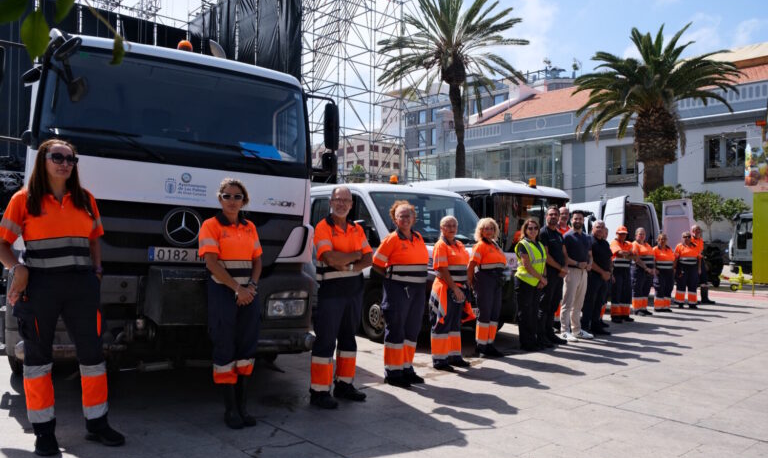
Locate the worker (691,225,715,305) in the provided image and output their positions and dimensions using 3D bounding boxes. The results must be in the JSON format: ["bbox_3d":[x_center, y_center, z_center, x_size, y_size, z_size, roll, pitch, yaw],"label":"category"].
[{"bbox_3d":[7.497,0.832,13.600,0.520,1.820,0.360,1,-1,-22],"label":"worker"}]

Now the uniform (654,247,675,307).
[{"bbox_3d":[5.968,1.046,12.300,0.480,1.370,0.310,1,-1,-8],"label":"uniform"}]

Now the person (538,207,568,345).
[{"bbox_3d":[2.265,0.606,7.720,0.520,1.820,0.340,1,-1,-32],"label":"person"}]

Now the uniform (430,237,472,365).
[{"bbox_3d":[0.703,0.755,6.000,0.480,1.340,0.360,1,-1,-35],"label":"uniform"}]

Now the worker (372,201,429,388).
[{"bbox_3d":[0.150,0.578,5.220,0.500,1.640,0.350,1,-1,-28],"label":"worker"}]

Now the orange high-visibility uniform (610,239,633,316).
[{"bbox_3d":[4.279,0.871,10.400,0.480,1.370,0.320,1,-1,-15],"label":"orange high-visibility uniform"}]

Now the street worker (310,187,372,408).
[{"bbox_3d":[-0.334,0.518,4.520,0.510,1.700,0.360,1,-1,-22],"label":"street worker"}]

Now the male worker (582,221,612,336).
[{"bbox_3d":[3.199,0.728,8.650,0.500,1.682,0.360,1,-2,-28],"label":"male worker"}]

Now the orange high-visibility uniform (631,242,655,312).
[{"bbox_3d":[5.004,0.919,11.150,0.470,1.316,0.340,1,-2,-18],"label":"orange high-visibility uniform"}]

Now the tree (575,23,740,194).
[{"bbox_3d":[9.500,-2.650,20.000,5.900,9.000,5.900,1,-1,-36],"label":"tree"}]

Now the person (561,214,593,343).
[{"bbox_3d":[2.688,0.642,8.000,0.480,1.771,0.360,1,-2,-20],"label":"person"}]

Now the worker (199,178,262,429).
[{"bbox_3d":[-1.046,0.497,3.950,0.460,1.687,0.320,2,-2,-32],"label":"worker"}]

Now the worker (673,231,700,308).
[{"bbox_3d":[6.586,0.890,12.500,0.520,1.649,0.320,1,-2,-2],"label":"worker"}]

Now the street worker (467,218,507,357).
[{"bbox_3d":[1.213,0.677,6.750,0.480,1.600,0.360,2,-2,-40],"label":"street worker"}]

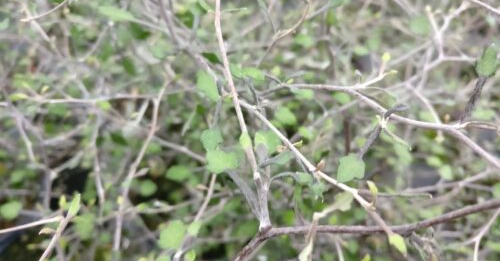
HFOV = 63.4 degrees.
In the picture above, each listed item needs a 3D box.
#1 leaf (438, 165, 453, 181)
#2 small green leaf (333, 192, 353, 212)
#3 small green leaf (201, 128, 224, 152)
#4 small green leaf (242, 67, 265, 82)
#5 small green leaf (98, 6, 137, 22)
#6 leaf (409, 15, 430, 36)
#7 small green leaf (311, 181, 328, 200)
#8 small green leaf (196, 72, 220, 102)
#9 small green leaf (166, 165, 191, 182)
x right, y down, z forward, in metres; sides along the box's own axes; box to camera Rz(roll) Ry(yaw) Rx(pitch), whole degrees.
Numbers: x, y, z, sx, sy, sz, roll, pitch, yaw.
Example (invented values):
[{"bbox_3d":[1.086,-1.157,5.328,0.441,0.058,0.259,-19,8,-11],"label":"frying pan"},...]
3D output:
[{"bbox_3d":[0.179,0.039,0.370,0.013,0.003,0.015,-11,65,24],"label":"leaf"},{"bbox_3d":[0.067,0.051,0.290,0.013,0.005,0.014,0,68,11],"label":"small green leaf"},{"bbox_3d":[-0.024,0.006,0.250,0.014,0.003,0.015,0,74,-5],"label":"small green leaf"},{"bbox_3d":[0.003,-0.050,0.360,0.020,0.006,0.013,14,61,8],"label":"small green leaf"},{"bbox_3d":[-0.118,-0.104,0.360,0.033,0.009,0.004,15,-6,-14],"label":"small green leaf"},{"bbox_3d":[0.159,-0.099,0.380,0.019,0.019,0.003,0,-2,23],"label":"leaf"},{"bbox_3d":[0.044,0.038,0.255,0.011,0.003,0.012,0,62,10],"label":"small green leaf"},{"bbox_3d":[-0.037,-0.039,0.360,0.018,0.006,0.030,-28,75,-8],"label":"small green leaf"},{"bbox_3d":[-0.078,0.047,0.440,0.026,0.007,0.018,6,66,3],"label":"small green leaf"}]

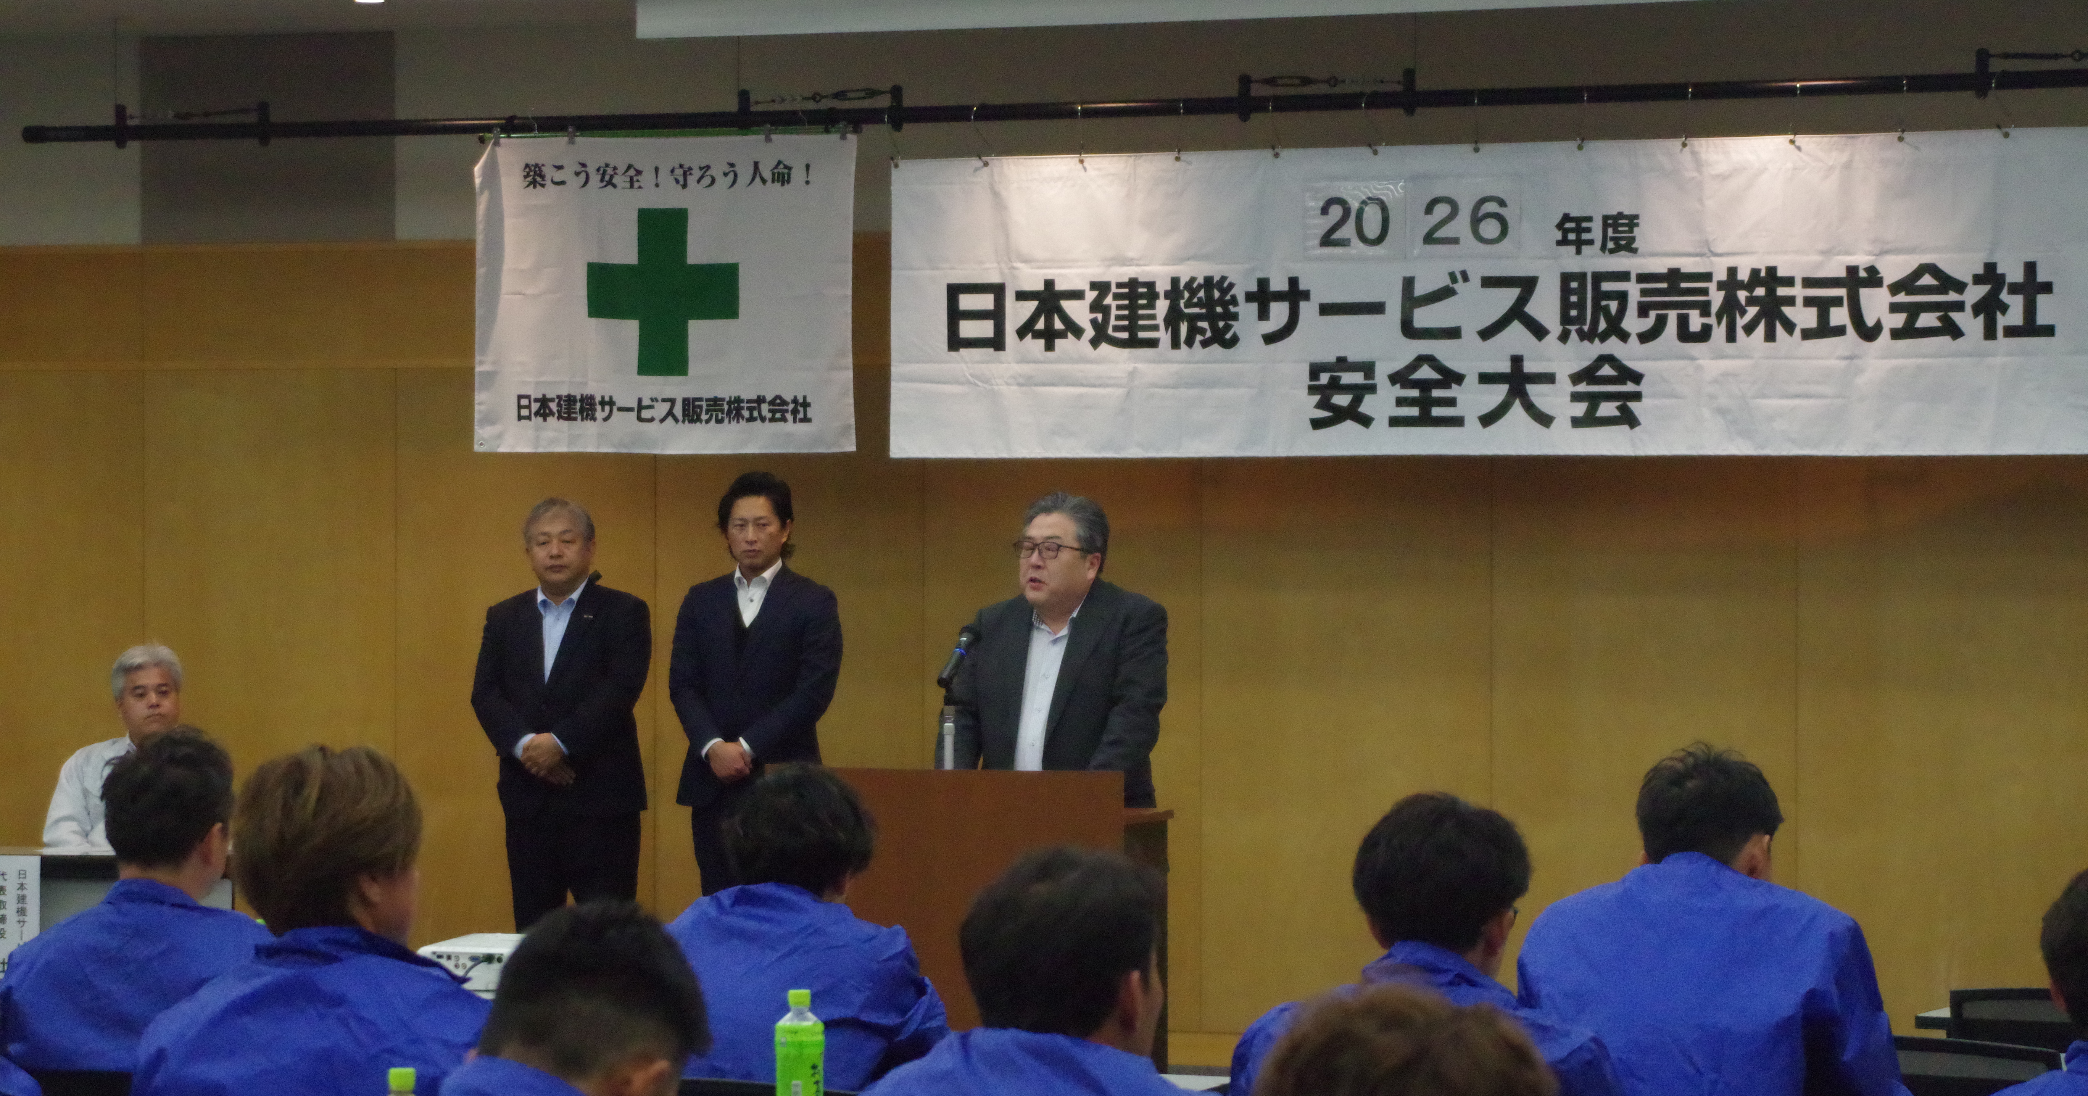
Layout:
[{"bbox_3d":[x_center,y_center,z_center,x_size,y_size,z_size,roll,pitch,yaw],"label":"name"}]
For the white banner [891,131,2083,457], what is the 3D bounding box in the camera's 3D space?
[{"bbox_3d":[1.215,-0.697,15.804,3.600,0.880,0.030,0,0,23],"label":"white banner"}]

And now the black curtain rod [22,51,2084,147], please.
[{"bbox_3d":[0.071,-1.270,16.277,7.000,0.120,0.070,0,0,23],"label":"black curtain rod"}]

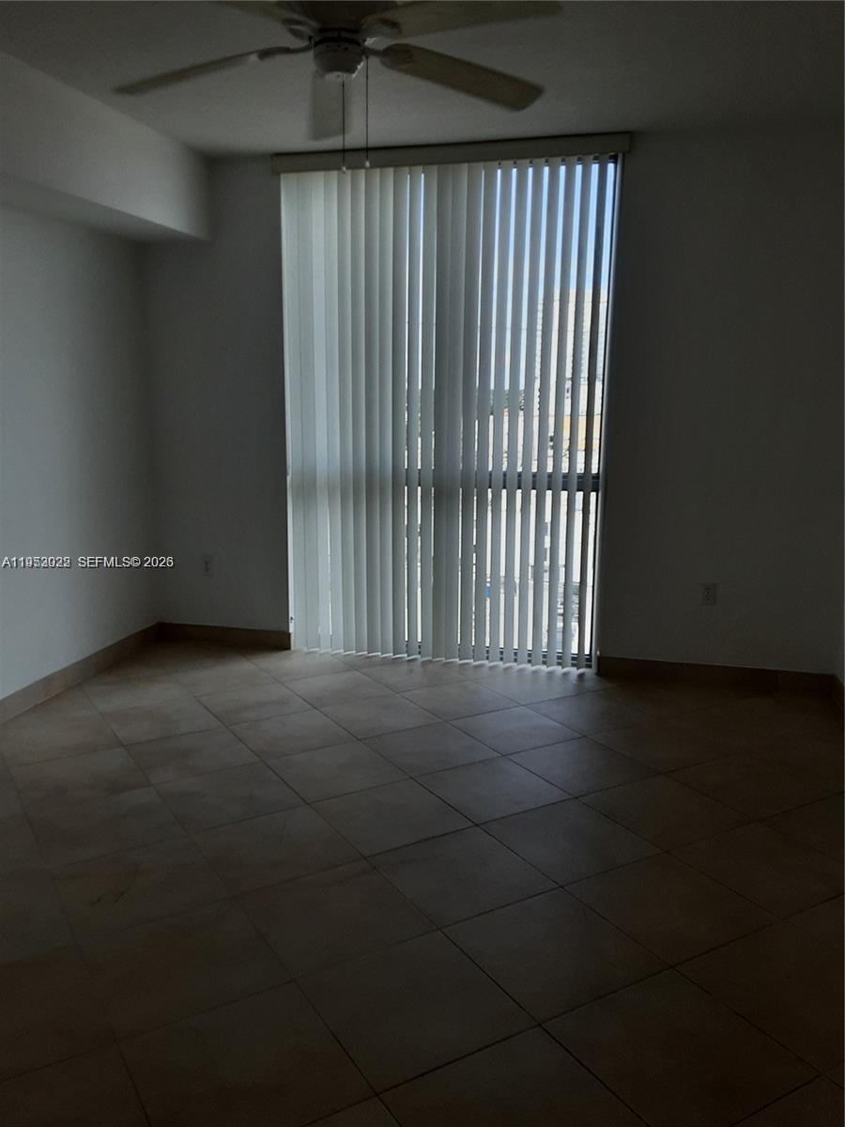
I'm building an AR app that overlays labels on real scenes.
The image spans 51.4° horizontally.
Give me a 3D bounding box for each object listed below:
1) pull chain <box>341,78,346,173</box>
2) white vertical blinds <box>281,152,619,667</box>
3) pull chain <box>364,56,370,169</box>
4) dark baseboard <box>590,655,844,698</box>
[{"bbox_3d":[-0.225,-1.246,2.502,0.012,0.253,0.012,3,11,13],"label":"pull chain"},{"bbox_3d":[0.093,-0.781,4.834,1.787,2.690,0.090,3,11,13],"label":"white vertical blinds"},{"bbox_3d":[-0.156,-1.274,2.486,0.012,0.300,0.012,3,11,13],"label":"pull chain"},{"bbox_3d":[1.565,0.607,4.738,1.216,0.104,0.015,3,11,13],"label":"dark baseboard"}]

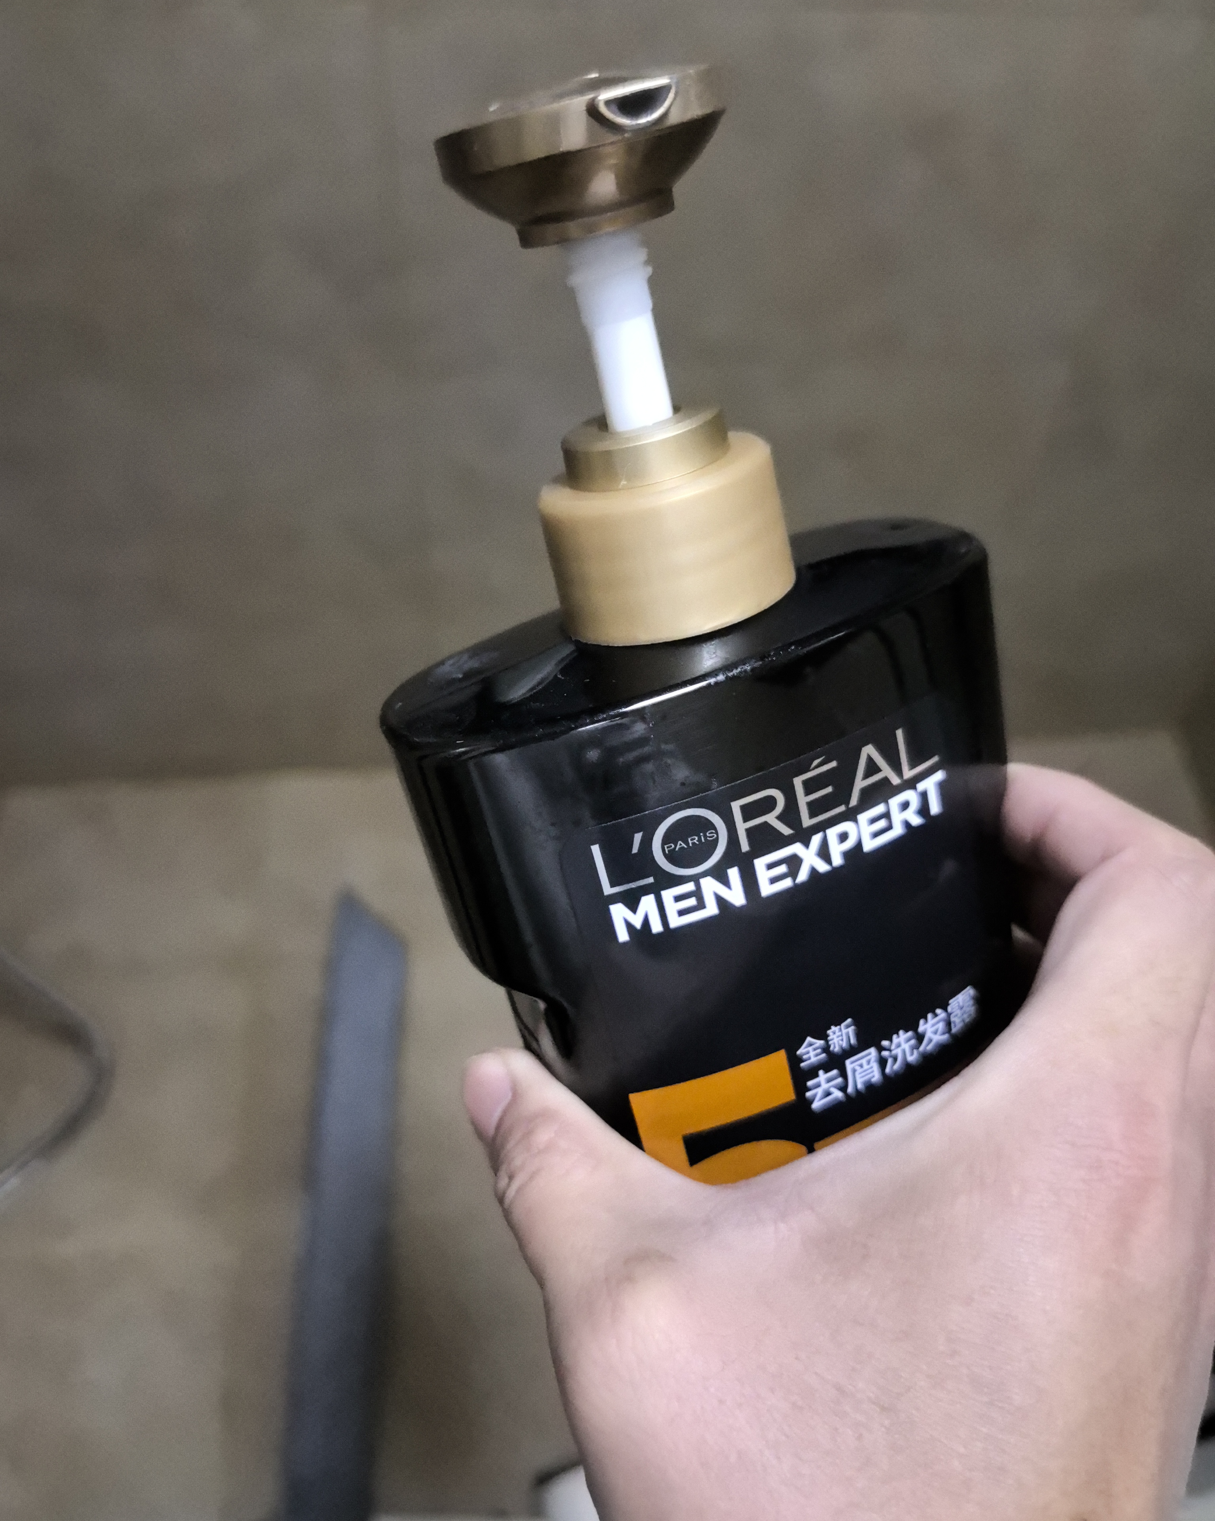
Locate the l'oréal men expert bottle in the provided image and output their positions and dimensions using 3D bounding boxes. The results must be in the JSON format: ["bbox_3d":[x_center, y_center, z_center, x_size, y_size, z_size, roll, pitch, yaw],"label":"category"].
[{"bbox_3d":[0.024,0.026,0.212,0.095,0.246,0.051,-20,25,-12],"label":"l'oréal men expert bottle"}]

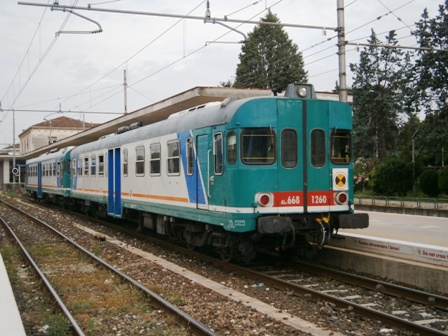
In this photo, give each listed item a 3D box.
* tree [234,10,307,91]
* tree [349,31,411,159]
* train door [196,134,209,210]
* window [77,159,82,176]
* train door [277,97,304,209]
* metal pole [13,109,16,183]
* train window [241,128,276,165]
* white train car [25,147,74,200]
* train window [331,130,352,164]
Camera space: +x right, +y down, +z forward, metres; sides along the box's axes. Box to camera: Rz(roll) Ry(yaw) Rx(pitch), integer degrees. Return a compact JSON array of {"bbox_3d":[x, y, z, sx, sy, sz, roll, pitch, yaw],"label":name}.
[{"bbox_3d":[3.634,-5.212,48.076,6.600,14.430,6.600,0,-1,-24],"label":"tree"},{"bbox_3d":[9.497,-3.300,37.048,4.200,10.250,4.200,0,-1,-24],"label":"tree"},{"bbox_3d":[-0.466,0.098,13.591,0.070,1.720,0.730,0,-1,-24],"label":"train door"},{"bbox_3d":[-6.571,-0.064,27.826,0.060,0.860,1.000,0,-1,-24],"label":"window"},{"bbox_3d":[1.314,-0.249,12.157,0.600,2.200,0.070,0,-1,-24],"label":"train door"},{"bbox_3d":[-24.108,-2.158,70.000,0.230,9.400,0.230,0,-1,-24],"label":"metal pole"},{"bbox_3d":[0.694,-0.407,11.963,0.740,0.740,0.060,0,-1,-10],"label":"train window"},{"bbox_3d":[-10.852,0.826,40.863,2.880,3.600,22.000,0,-1,-24],"label":"white train car"},{"bbox_3d":[2.461,-0.429,12.743,0.720,0.770,0.060,0,-1,-38],"label":"train window"}]

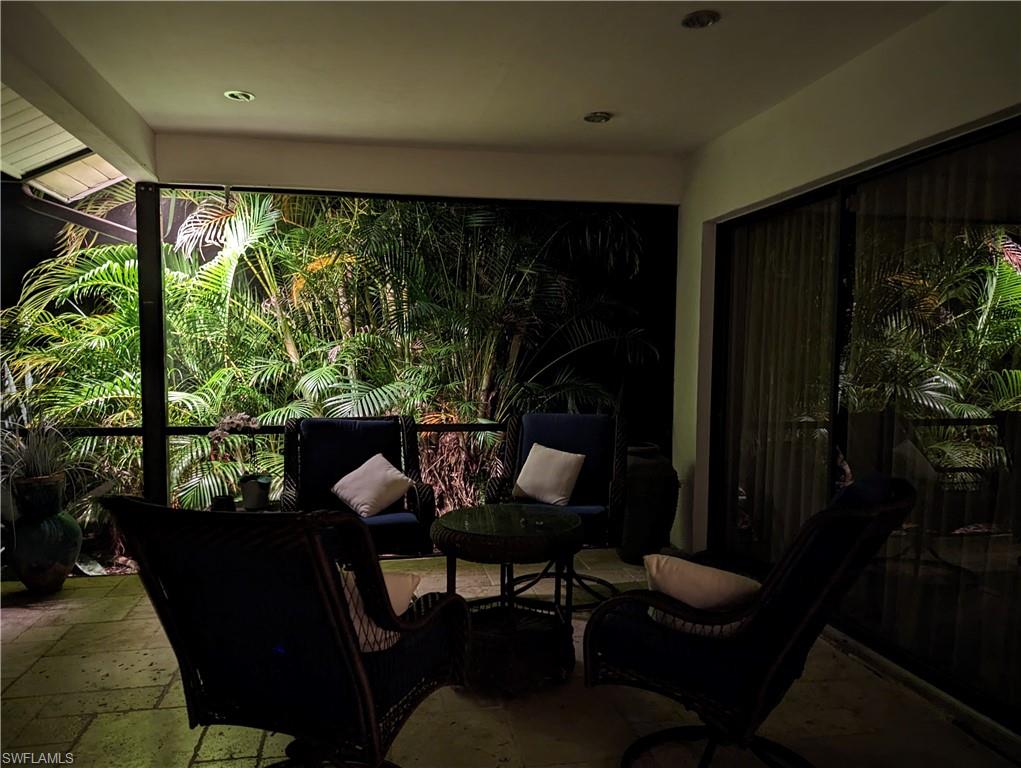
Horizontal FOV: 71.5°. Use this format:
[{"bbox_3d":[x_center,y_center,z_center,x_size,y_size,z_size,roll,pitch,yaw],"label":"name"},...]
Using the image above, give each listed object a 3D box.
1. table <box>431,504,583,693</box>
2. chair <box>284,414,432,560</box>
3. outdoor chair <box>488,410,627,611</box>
[{"bbox_3d":[-0.012,0.915,3.035,0.655,0.650,0.655,0,3,0],"label":"table"},{"bbox_3d":[-0.831,0.701,3.814,0.755,0.980,0.880,0,3,-17],"label":"chair"},{"bbox_3d":[0.299,0.695,4.104,0.755,0.980,0.880,1,3,10],"label":"outdoor chair"}]

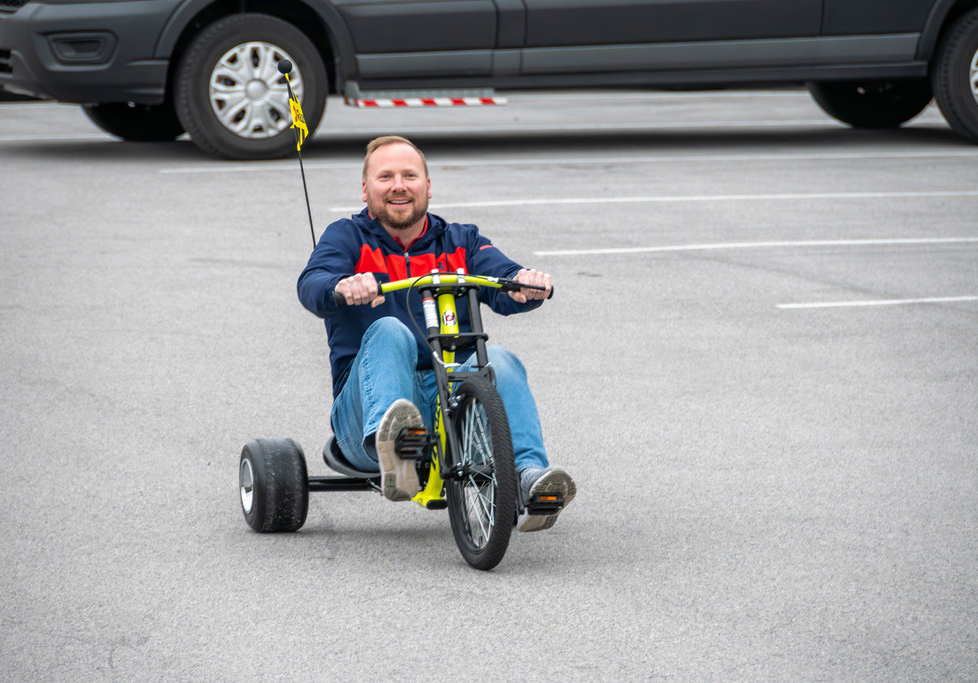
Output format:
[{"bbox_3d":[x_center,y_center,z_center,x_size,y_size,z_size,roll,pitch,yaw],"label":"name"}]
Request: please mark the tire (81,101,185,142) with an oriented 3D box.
[{"bbox_3d":[-1.649,-1.300,40.996,0.700,0.690,0.235,-2,5,-19],"label":"tire"}]

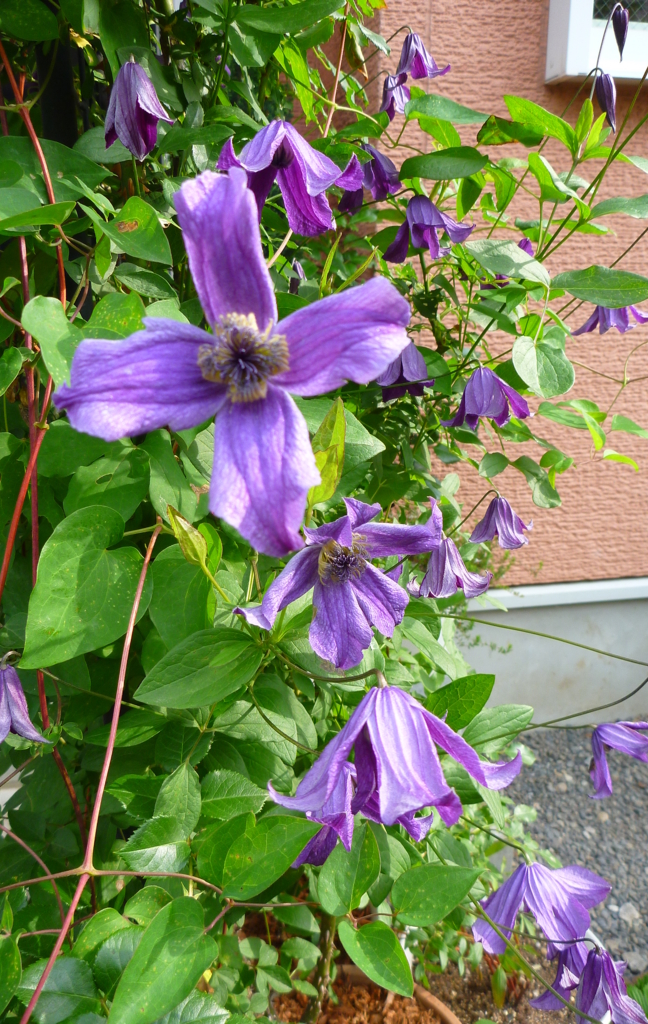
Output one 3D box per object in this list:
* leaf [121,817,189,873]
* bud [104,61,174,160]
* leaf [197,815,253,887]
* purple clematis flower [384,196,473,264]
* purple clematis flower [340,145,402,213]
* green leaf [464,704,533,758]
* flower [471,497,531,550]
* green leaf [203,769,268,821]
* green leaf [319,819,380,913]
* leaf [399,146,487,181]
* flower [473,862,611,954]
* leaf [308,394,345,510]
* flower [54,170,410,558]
[{"bbox_3d":[-0.115,0.225,0.560,0.050,0.039,0.022,-2,-23,-7],"label":"leaf"},{"bbox_3d":[-0.102,-0.223,0.460,0.041,0.053,0.041,0,14,0],"label":"bud"},{"bbox_3d":[-0.052,0.184,0.450,0.034,0.012,0.050,19,48,12],"label":"leaf"},{"bbox_3d":[0.078,-0.211,0.620,0.066,0.050,0.058,0,14,0],"label":"purple clematis flower"},{"bbox_3d":[0.037,-0.258,0.640,0.056,0.052,0.054,-1,13,0],"label":"purple clematis flower"},{"bbox_3d":[0.111,0.140,0.530,0.054,0.012,0.034,-25,56,-10],"label":"green leaf"},{"bbox_3d":[0.167,0.011,0.780,0.058,0.051,0.052,0,14,0],"label":"flower"},{"bbox_3d":[-0.064,0.195,0.570,0.051,0.037,0.020,-2,-20,-7],"label":"green leaf"},{"bbox_3d":[0.017,0.221,0.520,0.038,0.012,0.064,6,54,12],"label":"green leaf"},{"bbox_3d":[0.091,-0.265,0.630,0.067,0.034,0.012,-8,-23,4],"label":"leaf"},{"bbox_3d":[0.126,0.230,0.480,0.077,0.046,0.066,0,14,0],"label":"flower"},{"bbox_3d":[0.002,-0.028,0.400,0.020,0.055,0.018,7,0,11],"label":"leaf"},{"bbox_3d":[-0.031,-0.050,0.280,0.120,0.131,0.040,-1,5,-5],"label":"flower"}]

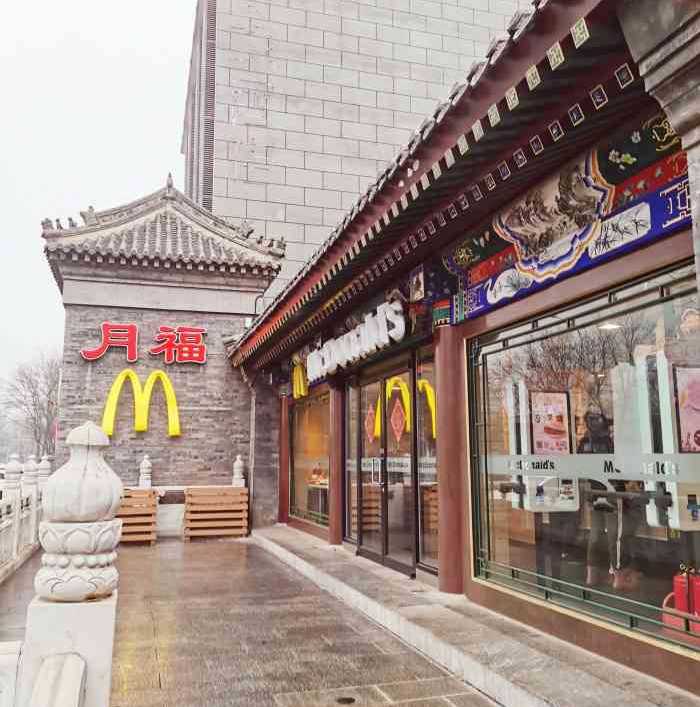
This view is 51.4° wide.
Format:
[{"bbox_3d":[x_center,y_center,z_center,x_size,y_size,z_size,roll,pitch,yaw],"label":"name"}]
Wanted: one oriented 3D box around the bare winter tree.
[{"bbox_3d":[-14.263,3.235,33.227,4.940,6.718,4.940,2,-9,-16],"label":"bare winter tree"}]

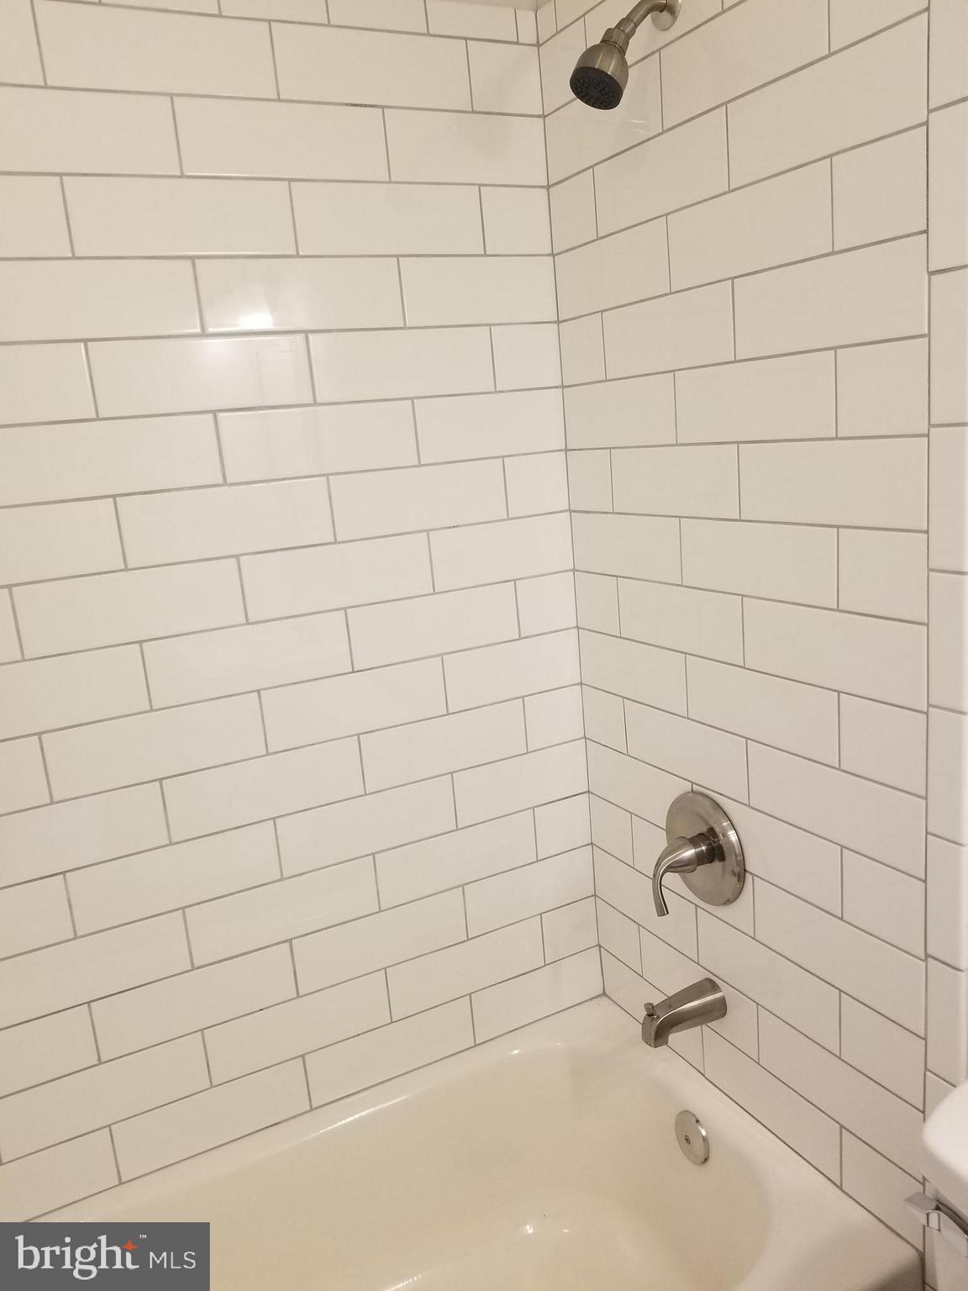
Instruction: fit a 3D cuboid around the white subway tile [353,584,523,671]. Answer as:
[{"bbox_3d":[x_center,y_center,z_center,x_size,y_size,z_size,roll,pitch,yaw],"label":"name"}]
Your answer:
[{"bbox_3d":[-0.083,-0.034,1.603,0.307,0.101,0.009,-11,14,-25],"label":"white subway tile"}]

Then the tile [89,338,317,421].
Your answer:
[{"bbox_3d":[-0.394,-0.387,1.383,0.305,0.102,0.009,-11,13,-25],"label":"tile"}]

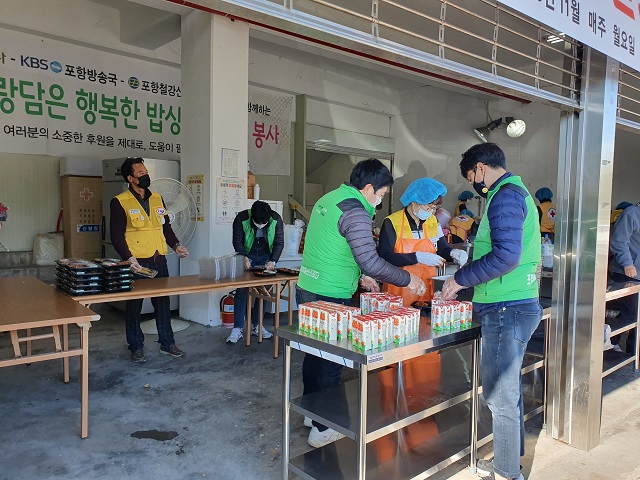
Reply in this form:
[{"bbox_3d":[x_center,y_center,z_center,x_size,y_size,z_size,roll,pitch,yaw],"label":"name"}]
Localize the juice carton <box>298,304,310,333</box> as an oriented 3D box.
[{"bbox_3d":[-0.066,0.360,2.239,0.037,0.121,0.048,-1,4,-42],"label":"juice carton"}]

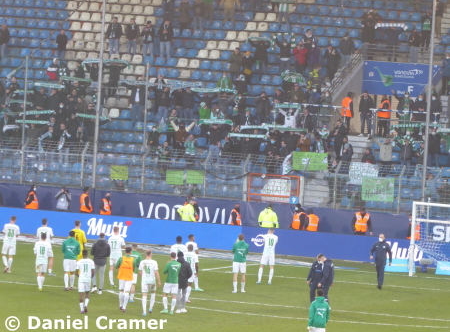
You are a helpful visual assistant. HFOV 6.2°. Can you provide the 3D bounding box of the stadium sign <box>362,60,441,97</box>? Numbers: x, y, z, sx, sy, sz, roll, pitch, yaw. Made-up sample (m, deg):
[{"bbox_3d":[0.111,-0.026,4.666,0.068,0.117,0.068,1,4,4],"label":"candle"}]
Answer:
[{"bbox_3d":[6.862,-3.357,162.947,3.250,1.280,0.060,4,3,23],"label":"stadium sign"}]

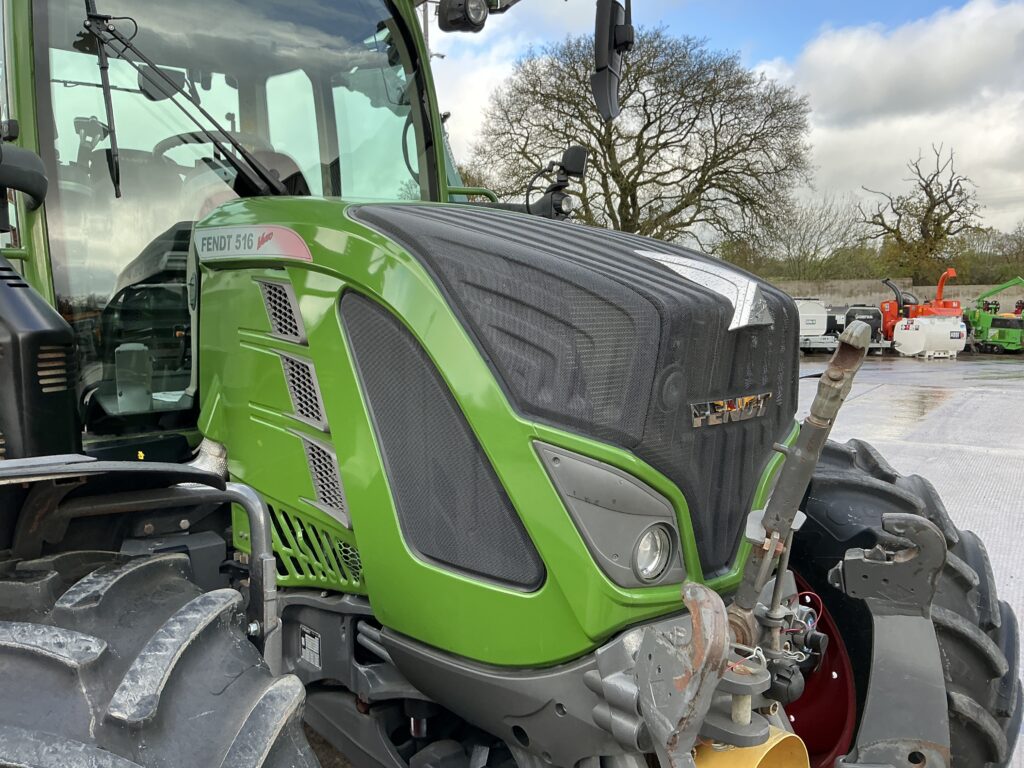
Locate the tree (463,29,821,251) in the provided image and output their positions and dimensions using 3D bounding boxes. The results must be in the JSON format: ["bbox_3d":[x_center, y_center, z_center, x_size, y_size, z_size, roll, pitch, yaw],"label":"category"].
[{"bbox_3d":[6.224,-9.997,41.191,17.544,14.790,17.018,0,6,0],"label":"tree"}]

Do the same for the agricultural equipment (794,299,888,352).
[{"bbox_3d":[9.859,-1.762,25.253,2.993,1.680,1.946,0,6,0],"label":"agricultural equipment"}]

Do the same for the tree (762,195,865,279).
[{"bbox_3d":[15.730,-6.367,43.577,5.418,7.077,5.147,0,6,0],"label":"tree"}]

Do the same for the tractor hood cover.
[{"bbox_3d":[0.117,-0.072,2.401,0.820,1.010,1.270,-5,8,-42],"label":"tractor hood cover"}]

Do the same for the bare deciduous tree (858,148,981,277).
[{"bbox_3d":[25.934,-9.558,53.300,7.954,11.429,7.556,0,6,0],"label":"bare deciduous tree"}]

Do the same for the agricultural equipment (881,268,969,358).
[{"bbox_3d":[12.112,-2.127,24.511,2.495,2.558,1.996,0,6,0],"label":"agricultural equipment"}]

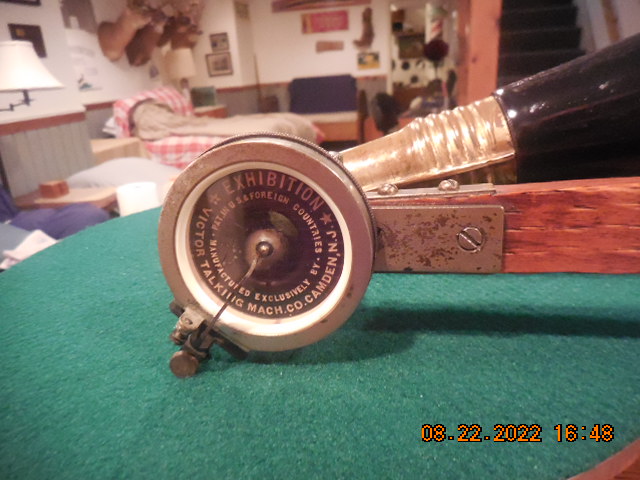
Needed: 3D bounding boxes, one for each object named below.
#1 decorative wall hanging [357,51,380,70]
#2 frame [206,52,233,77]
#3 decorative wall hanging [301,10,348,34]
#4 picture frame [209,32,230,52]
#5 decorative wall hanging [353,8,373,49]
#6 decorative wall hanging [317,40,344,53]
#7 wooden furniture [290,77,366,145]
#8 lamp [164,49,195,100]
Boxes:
[{"bbox_3d":[0.738,-2.715,7.002,0.323,0.234,0.030,1,21,13],"label":"decorative wall hanging"},{"bbox_3d":[-1.439,-2.506,6.627,0.379,0.307,0.030,1,21,13],"label":"frame"},{"bbox_3d":[0.077,-3.268,6.946,0.698,0.267,0.030,1,21,13],"label":"decorative wall hanging"},{"bbox_3d":[-1.414,-2.779,6.513,0.250,0.222,0.030,1,21,13],"label":"picture frame"},{"bbox_3d":[0.648,-3.141,6.845,0.299,0.542,0.050,1,21,13],"label":"decorative wall hanging"},{"bbox_3d":[0.160,-2.947,7.053,0.422,0.138,0.030,1,21,13],"label":"decorative wall hanging"},{"bbox_3d":[0.076,-2.003,7.053,1.100,0.918,0.720,1,21,13],"label":"wooden furniture"},{"bbox_3d":[-1.900,-2.265,6.521,0.409,0.797,0.409,1,21,13],"label":"lamp"}]

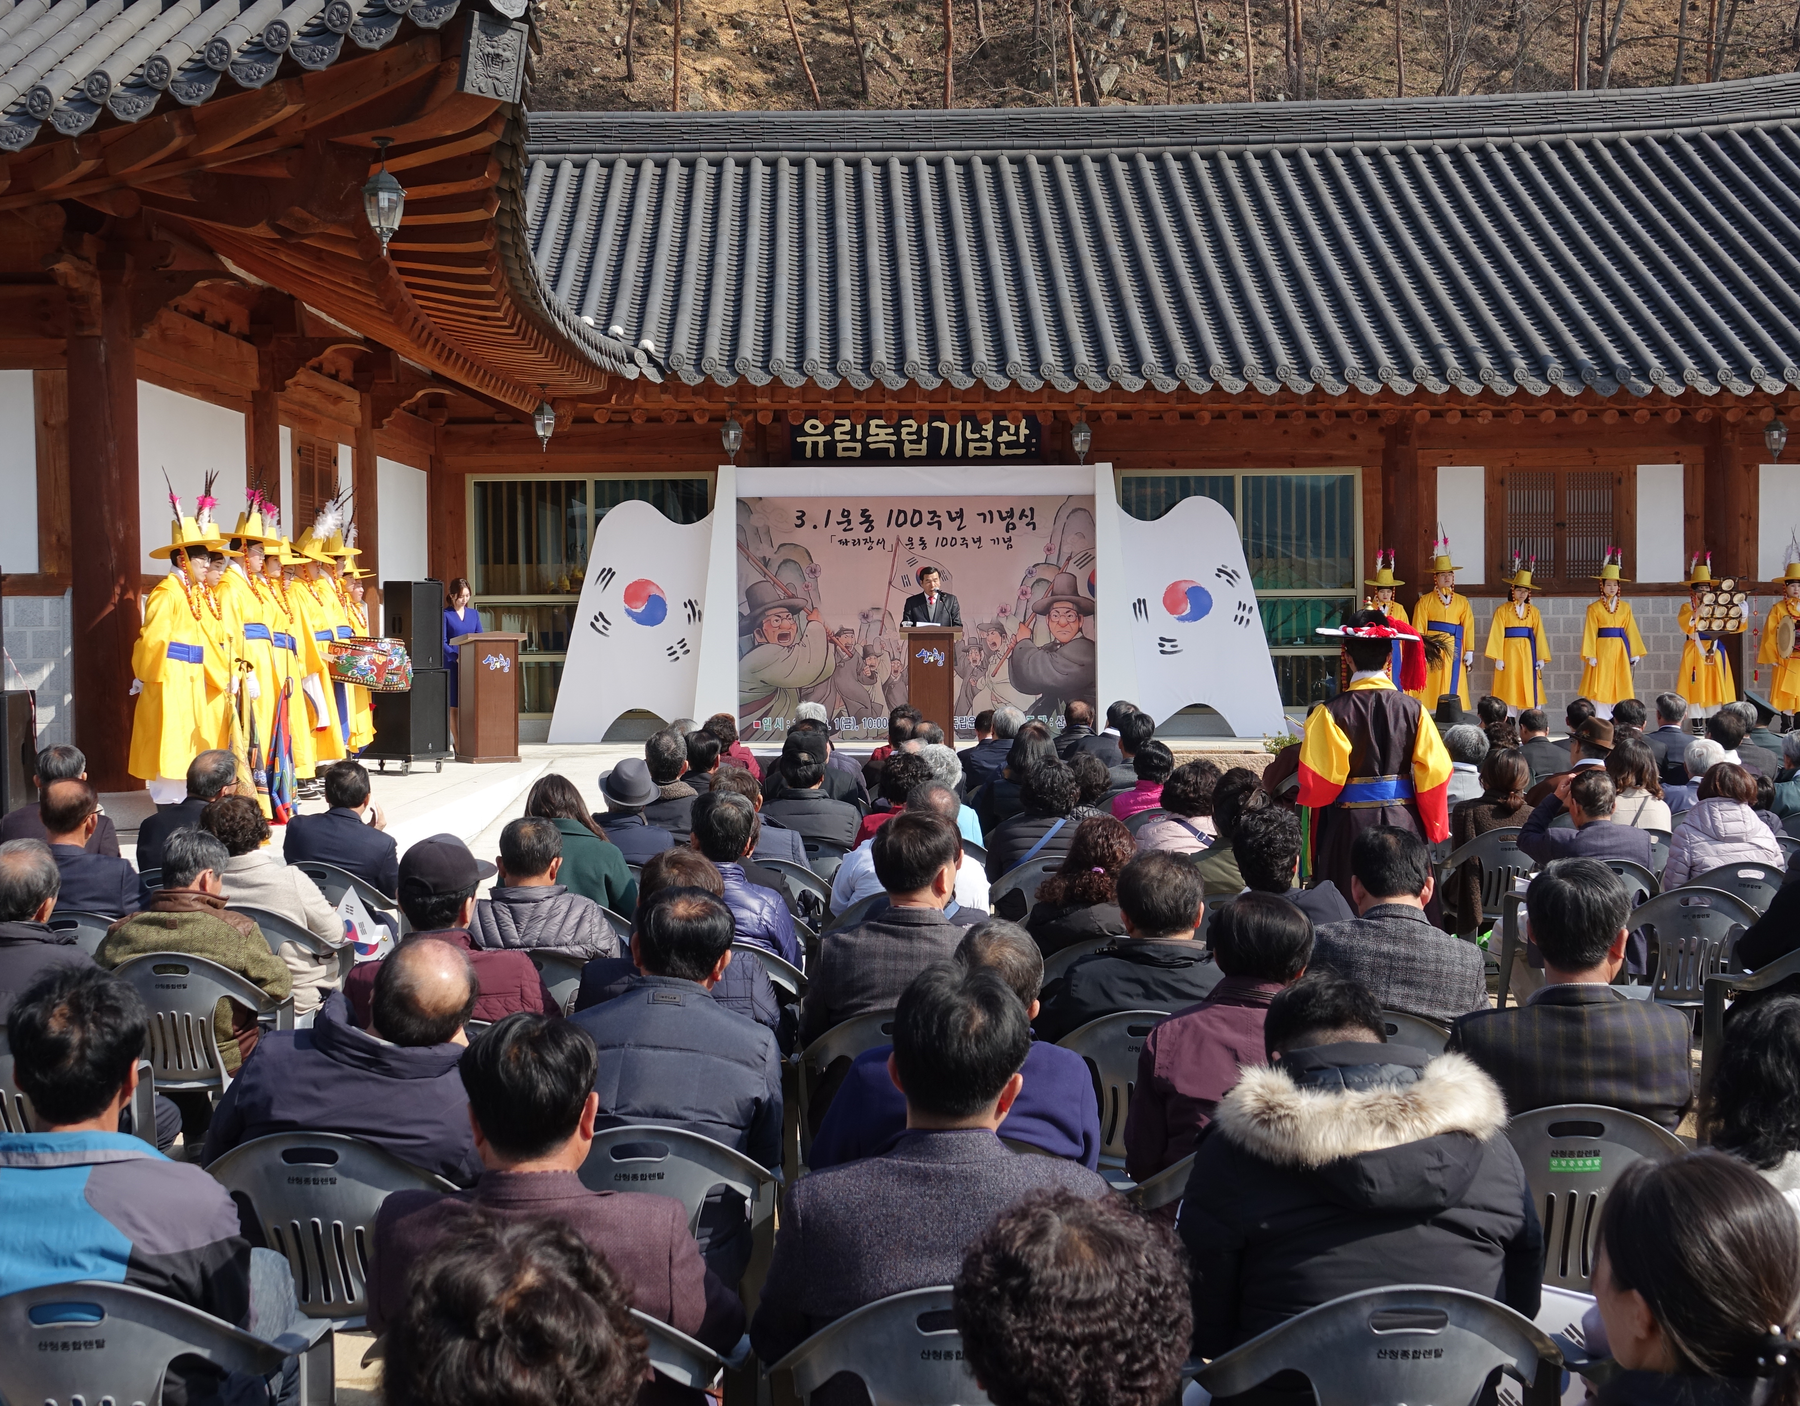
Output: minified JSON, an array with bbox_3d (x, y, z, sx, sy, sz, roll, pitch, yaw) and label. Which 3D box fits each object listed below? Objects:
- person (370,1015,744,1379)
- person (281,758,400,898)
[{"bbox_3d":[-0.527,1.037,3.693,0.540,1.220,0.780,0,2,0],"label":"person"},{"bbox_3d":[-2.232,0.825,9.381,0.500,1.210,0.700,0,2,8],"label":"person"}]

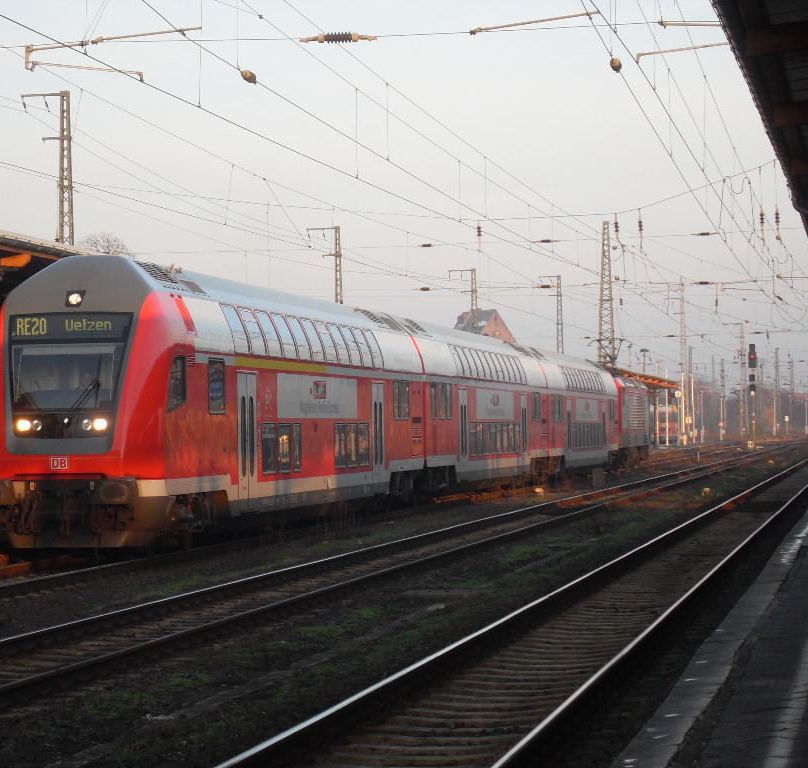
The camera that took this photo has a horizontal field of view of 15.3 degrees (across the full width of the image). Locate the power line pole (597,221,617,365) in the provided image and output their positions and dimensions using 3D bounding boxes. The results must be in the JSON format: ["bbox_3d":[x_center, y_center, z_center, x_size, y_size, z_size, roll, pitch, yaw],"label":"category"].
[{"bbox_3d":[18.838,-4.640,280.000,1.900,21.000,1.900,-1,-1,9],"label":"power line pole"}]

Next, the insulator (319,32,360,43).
[{"bbox_3d":[-0.677,-3.614,31.500,0.410,0.118,0.118,-1,-1,9],"label":"insulator"}]

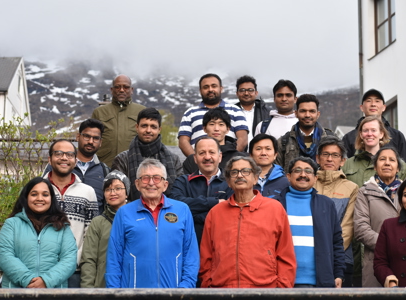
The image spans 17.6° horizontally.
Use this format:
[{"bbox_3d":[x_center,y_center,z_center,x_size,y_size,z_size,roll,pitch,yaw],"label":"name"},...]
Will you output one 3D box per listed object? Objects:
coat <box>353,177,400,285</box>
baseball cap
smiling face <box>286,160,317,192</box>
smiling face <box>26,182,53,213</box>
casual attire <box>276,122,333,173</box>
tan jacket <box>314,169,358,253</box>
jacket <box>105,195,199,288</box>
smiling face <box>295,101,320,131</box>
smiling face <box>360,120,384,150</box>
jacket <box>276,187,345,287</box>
[{"bbox_3d":[1.175,0.594,8.322,0.480,0.850,0.300,0,-10,0],"label":"coat"},{"bbox_3d":[1.293,-0.412,9.950,0.178,0.120,0.240,-1,-15,4],"label":"baseball cap"},{"bbox_3d":[0.618,0.161,8.150,0.175,0.200,0.160,0,-4,3],"label":"smiling face"},{"bbox_3d":[-0.970,0.288,7.800,0.150,0.190,0.150,0,-4,-6],"label":"smiling face"},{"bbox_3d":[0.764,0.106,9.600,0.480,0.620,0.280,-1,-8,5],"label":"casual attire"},{"bbox_3d":[0.837,0.417,8.750,0.460,0.650,0.280,-1,-8,9],"label":"tan jacket"},{"bbox_3d":[-0.287,0.593,7.388,0.540,0.680,0.300,1,-11,-3],"label":"jacket"},{"bbox_3d":[0.758,-0.264,9.500,0.170,0.210,0.160,0,-4,3],"label":"smiling face"},{"bbox_3d":[1.188,-0.109,9.200,0.160,0.190,0.150,-1,-4,9],"label":"smiling face"},{"bbox_3d":[0.642,0.552,8.300,0.530,0.650,0.300,-2,-9,10],"label":"jacket"}]

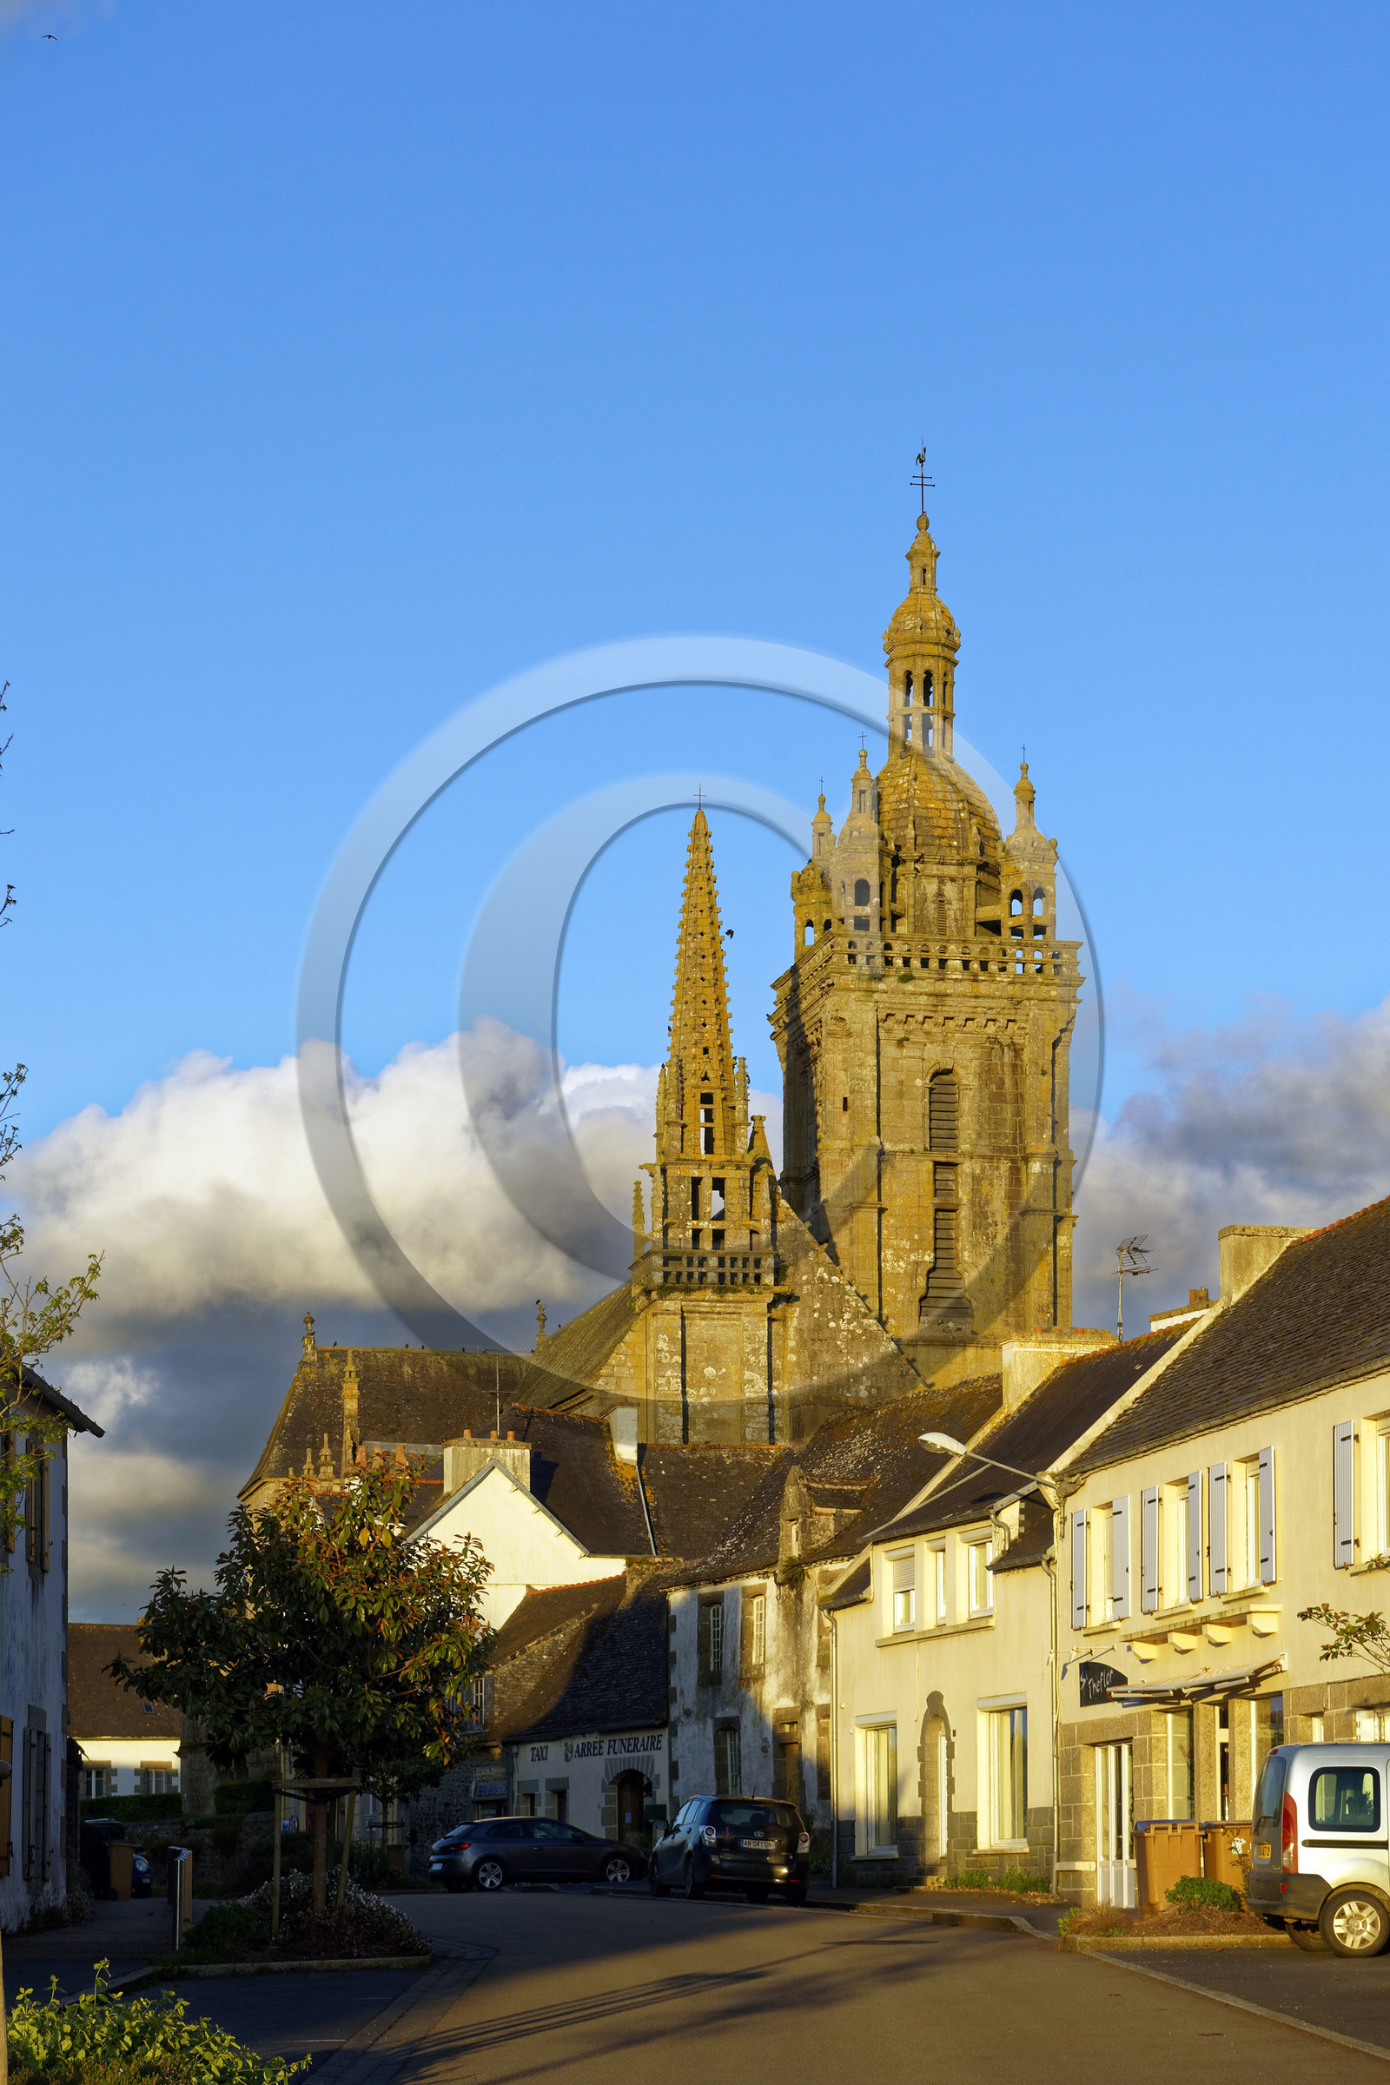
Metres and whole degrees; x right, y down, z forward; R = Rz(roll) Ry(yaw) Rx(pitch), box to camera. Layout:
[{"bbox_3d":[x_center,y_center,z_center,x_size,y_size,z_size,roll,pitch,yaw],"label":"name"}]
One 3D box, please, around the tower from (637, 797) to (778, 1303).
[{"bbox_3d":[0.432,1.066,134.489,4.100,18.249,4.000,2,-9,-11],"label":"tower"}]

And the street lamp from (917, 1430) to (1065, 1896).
[{"bbox_3d":[3.959,8.219,53.778,2.041,6.126,0.300,2,-9,-15],"label":"street lamp"}]

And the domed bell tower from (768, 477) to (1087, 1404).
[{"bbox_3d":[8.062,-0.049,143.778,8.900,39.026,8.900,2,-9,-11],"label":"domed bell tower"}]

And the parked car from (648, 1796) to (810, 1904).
[{"bbox_3d":[0.508,12.371,62.327,1.790,1.620,4.440,1,-9,-9],"label":"parked car"}]

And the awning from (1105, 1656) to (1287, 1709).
[{"bbox_3d":[5.915,7.651,48.437,0.700,0.500,4.400,2,-9,-13],"label":"awning"}]

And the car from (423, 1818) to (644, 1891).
[{"bbox_3d":[-2.923,15.734,78.713,4.230,1.446,1.810,3,-10,-20],"label":"car"}]

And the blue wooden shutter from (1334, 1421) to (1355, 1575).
[{"bbox_3d":[7.151,4.994,44.689,0.045,1.557,0.460,2,-9,-13],"label":"blue wooden shutter"}]

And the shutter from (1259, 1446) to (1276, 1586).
[{"bbox_3d":[6.627,5.489,46.889,0.045,1.530,0.460,2,-9,-13],"label":"shutter"}]

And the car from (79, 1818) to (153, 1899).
[{"bbox_3d":[-11.617,16.026,79.621,1.660,1.540,3.700,2,-9,-13],"label":"car"}]

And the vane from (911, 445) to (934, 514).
[{"bbox_3d":[8.273,-20.410,147.003,0.800,2.568,0.150,2,-9,-11],"label":"vane"}]

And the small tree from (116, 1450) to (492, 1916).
[{"bbox_3d":[-3.606,6.060,37.638,3.500,4.315,3.400,0,-9,0],"label":"small tree"}]

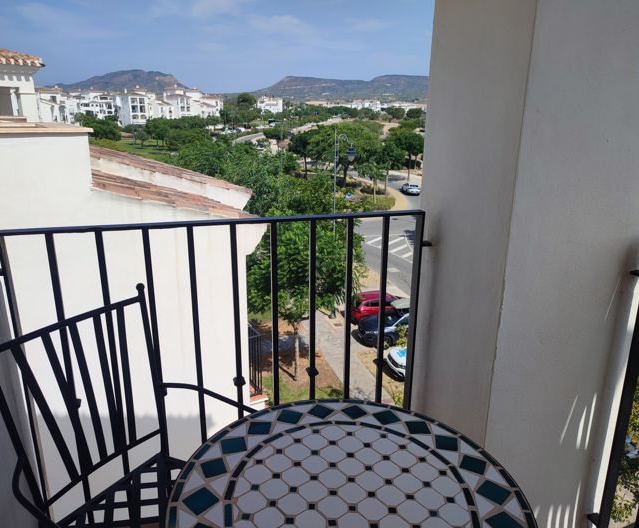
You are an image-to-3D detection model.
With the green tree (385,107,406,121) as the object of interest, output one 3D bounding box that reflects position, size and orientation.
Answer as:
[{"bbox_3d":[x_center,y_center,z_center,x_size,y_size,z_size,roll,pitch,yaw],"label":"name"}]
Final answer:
[{"bbox_3d":[23.580,-47.161,160.000,6.920,4.500,6.570,0,17,0],"label":"green tree"}]

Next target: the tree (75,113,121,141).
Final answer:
[{"bbox_3d":[-53.849,-33.382,124.000,11.210,6.690,10.650,0,17,0],"label":"tree"}]

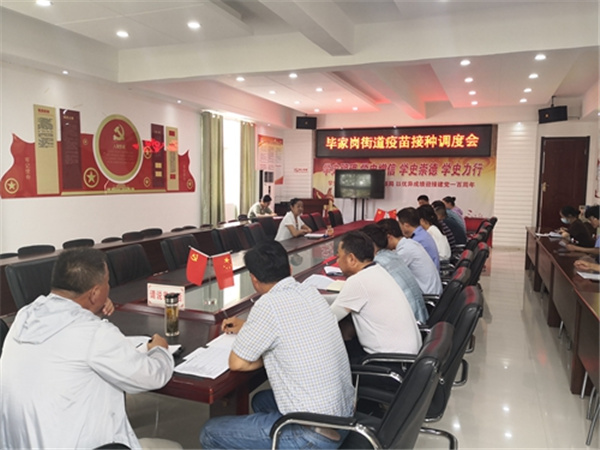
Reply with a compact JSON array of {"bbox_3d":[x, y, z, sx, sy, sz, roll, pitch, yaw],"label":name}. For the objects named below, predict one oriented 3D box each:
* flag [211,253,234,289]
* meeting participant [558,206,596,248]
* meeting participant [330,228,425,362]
[{"bbox_3d":[-0.487,0.293,2.980,0.155,0.235,0.050,3,6,28],"label":"flag"},{"bbox_3d":[4.070,0.355,6.771,0.720,1.230,0.480,3,6,22],"label":"meeting participant"},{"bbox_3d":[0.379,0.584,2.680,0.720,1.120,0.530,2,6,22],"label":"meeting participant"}]

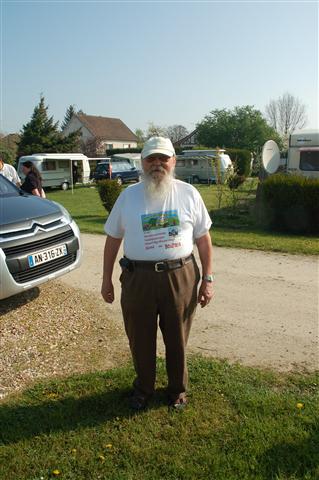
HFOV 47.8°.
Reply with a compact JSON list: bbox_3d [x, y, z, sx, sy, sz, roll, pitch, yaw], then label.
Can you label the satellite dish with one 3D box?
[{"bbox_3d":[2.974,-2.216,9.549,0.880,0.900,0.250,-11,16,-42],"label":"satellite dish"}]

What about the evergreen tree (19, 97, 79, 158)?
[{"bbox_3d":[-9.533,-8.648,30.885,5.200,7.500,5.200,0,12,0],"label":"evergreen tree"}]

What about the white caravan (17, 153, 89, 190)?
[{"bbox_3d":[-6.893,-4.581,24.072,2.050,2.320,4.500,10,15,39],"label":"white caravan"}]

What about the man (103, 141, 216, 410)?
[{"bbox_3d":[-0.016,0.236,2.368,0.710,1.750,0.430,0,12,0],"label":"man"}]

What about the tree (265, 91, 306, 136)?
[{"bbox_3d":[18.543,-15.644,52.921,6.400,12.200,6.400,0,12,0],"label":"tree"}]

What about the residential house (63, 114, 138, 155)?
[{"bbox_3d":[-9.453,-14.691,56.184,9.500,9.000,9.200,9,15,37],"label":"residential house"}]

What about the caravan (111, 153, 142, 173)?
[{"bbox_3d":[-2.133,-6.658,33.343,4.900,2.600,2.150,-7,14,-30],"label":"caravan"}]

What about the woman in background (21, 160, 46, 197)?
[{"bbox_3d":[-2.312,-0.573,6.520,0.420,1.640,0.480,4,12,17],"label":"woman in background"}]

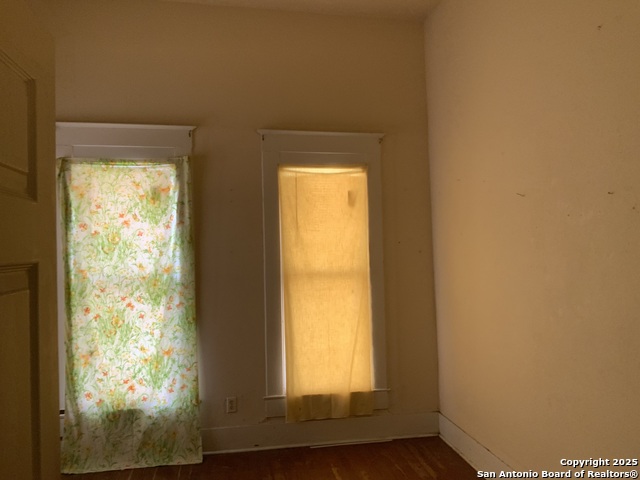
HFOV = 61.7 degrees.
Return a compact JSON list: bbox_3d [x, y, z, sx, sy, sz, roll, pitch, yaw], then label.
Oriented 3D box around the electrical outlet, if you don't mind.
[{"bbox_3d":[-0.643,1.208,3.930,0.073,0.117,0.014,-1,-2,-9],"label":"electrical outlet"}]

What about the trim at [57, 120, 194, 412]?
[{"bbox_3d":[-1.365,0.195,3.836,0.979,2.037,0.085,-1,-2,-9],"label":"trim"}]

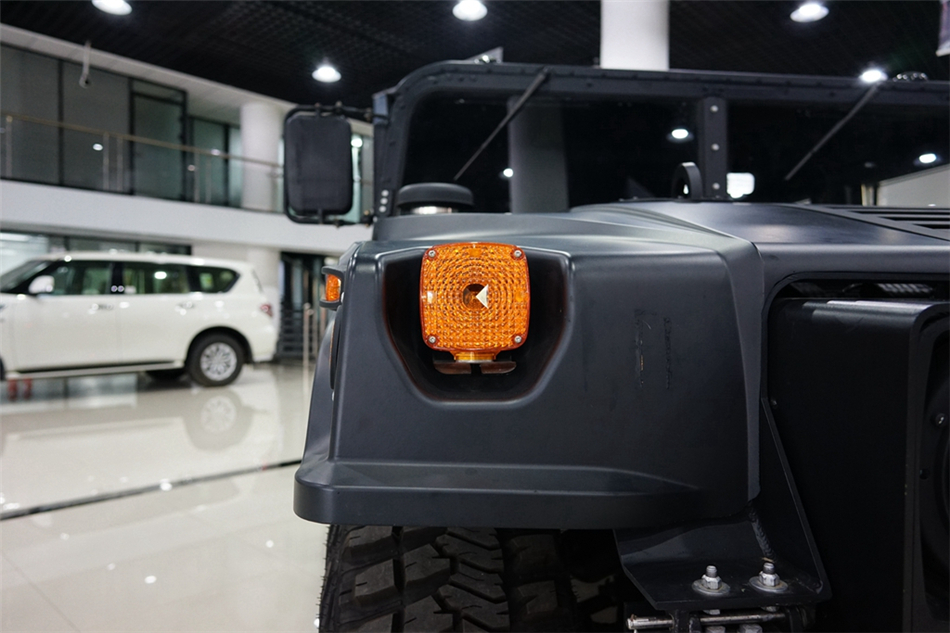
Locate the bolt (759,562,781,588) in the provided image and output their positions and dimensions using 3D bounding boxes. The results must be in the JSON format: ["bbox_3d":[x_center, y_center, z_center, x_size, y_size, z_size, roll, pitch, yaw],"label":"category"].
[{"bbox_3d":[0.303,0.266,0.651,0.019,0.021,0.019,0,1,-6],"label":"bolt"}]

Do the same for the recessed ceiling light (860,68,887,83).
[{"bbox_3d":[7.850,-4.760,12.500,0.410,0.100,0.410,0,1,0],"label":"recessed ceiling light"}]

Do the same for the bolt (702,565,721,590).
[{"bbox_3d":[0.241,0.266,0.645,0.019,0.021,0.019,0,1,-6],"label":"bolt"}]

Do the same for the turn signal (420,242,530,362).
[{"bbox_3d":[0.002,-0.015,0.650,0.110,0.120,0.060,0,1,-6],"label":"turn signal"}]

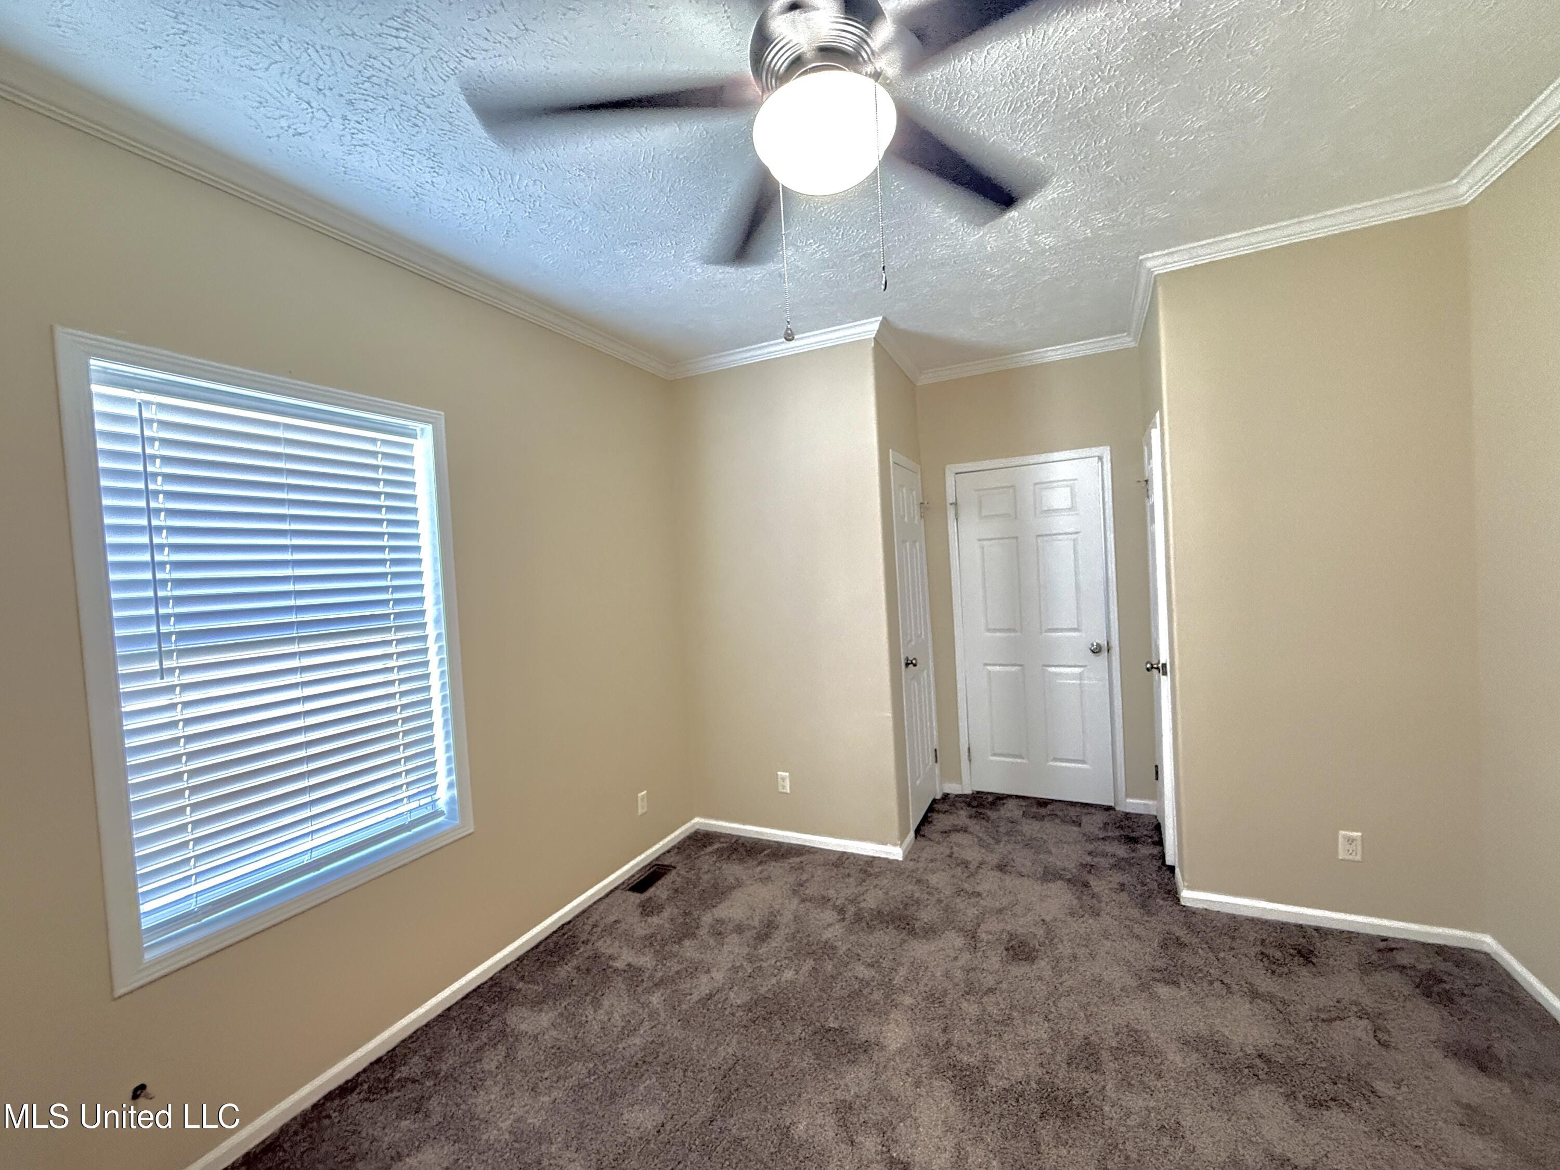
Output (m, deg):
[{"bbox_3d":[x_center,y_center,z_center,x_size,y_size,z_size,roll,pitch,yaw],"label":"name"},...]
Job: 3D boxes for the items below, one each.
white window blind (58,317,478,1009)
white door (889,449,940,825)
[{"bbox_3d":[-1.442,0.173,1.935,0.060,1.577,0.992,-3,2,25],"label":"white window blind"},{"bbox_3d":[0.779,0.317,3.705,0.058,2.094,0.698,-3,2,25],"label":"white door"}]

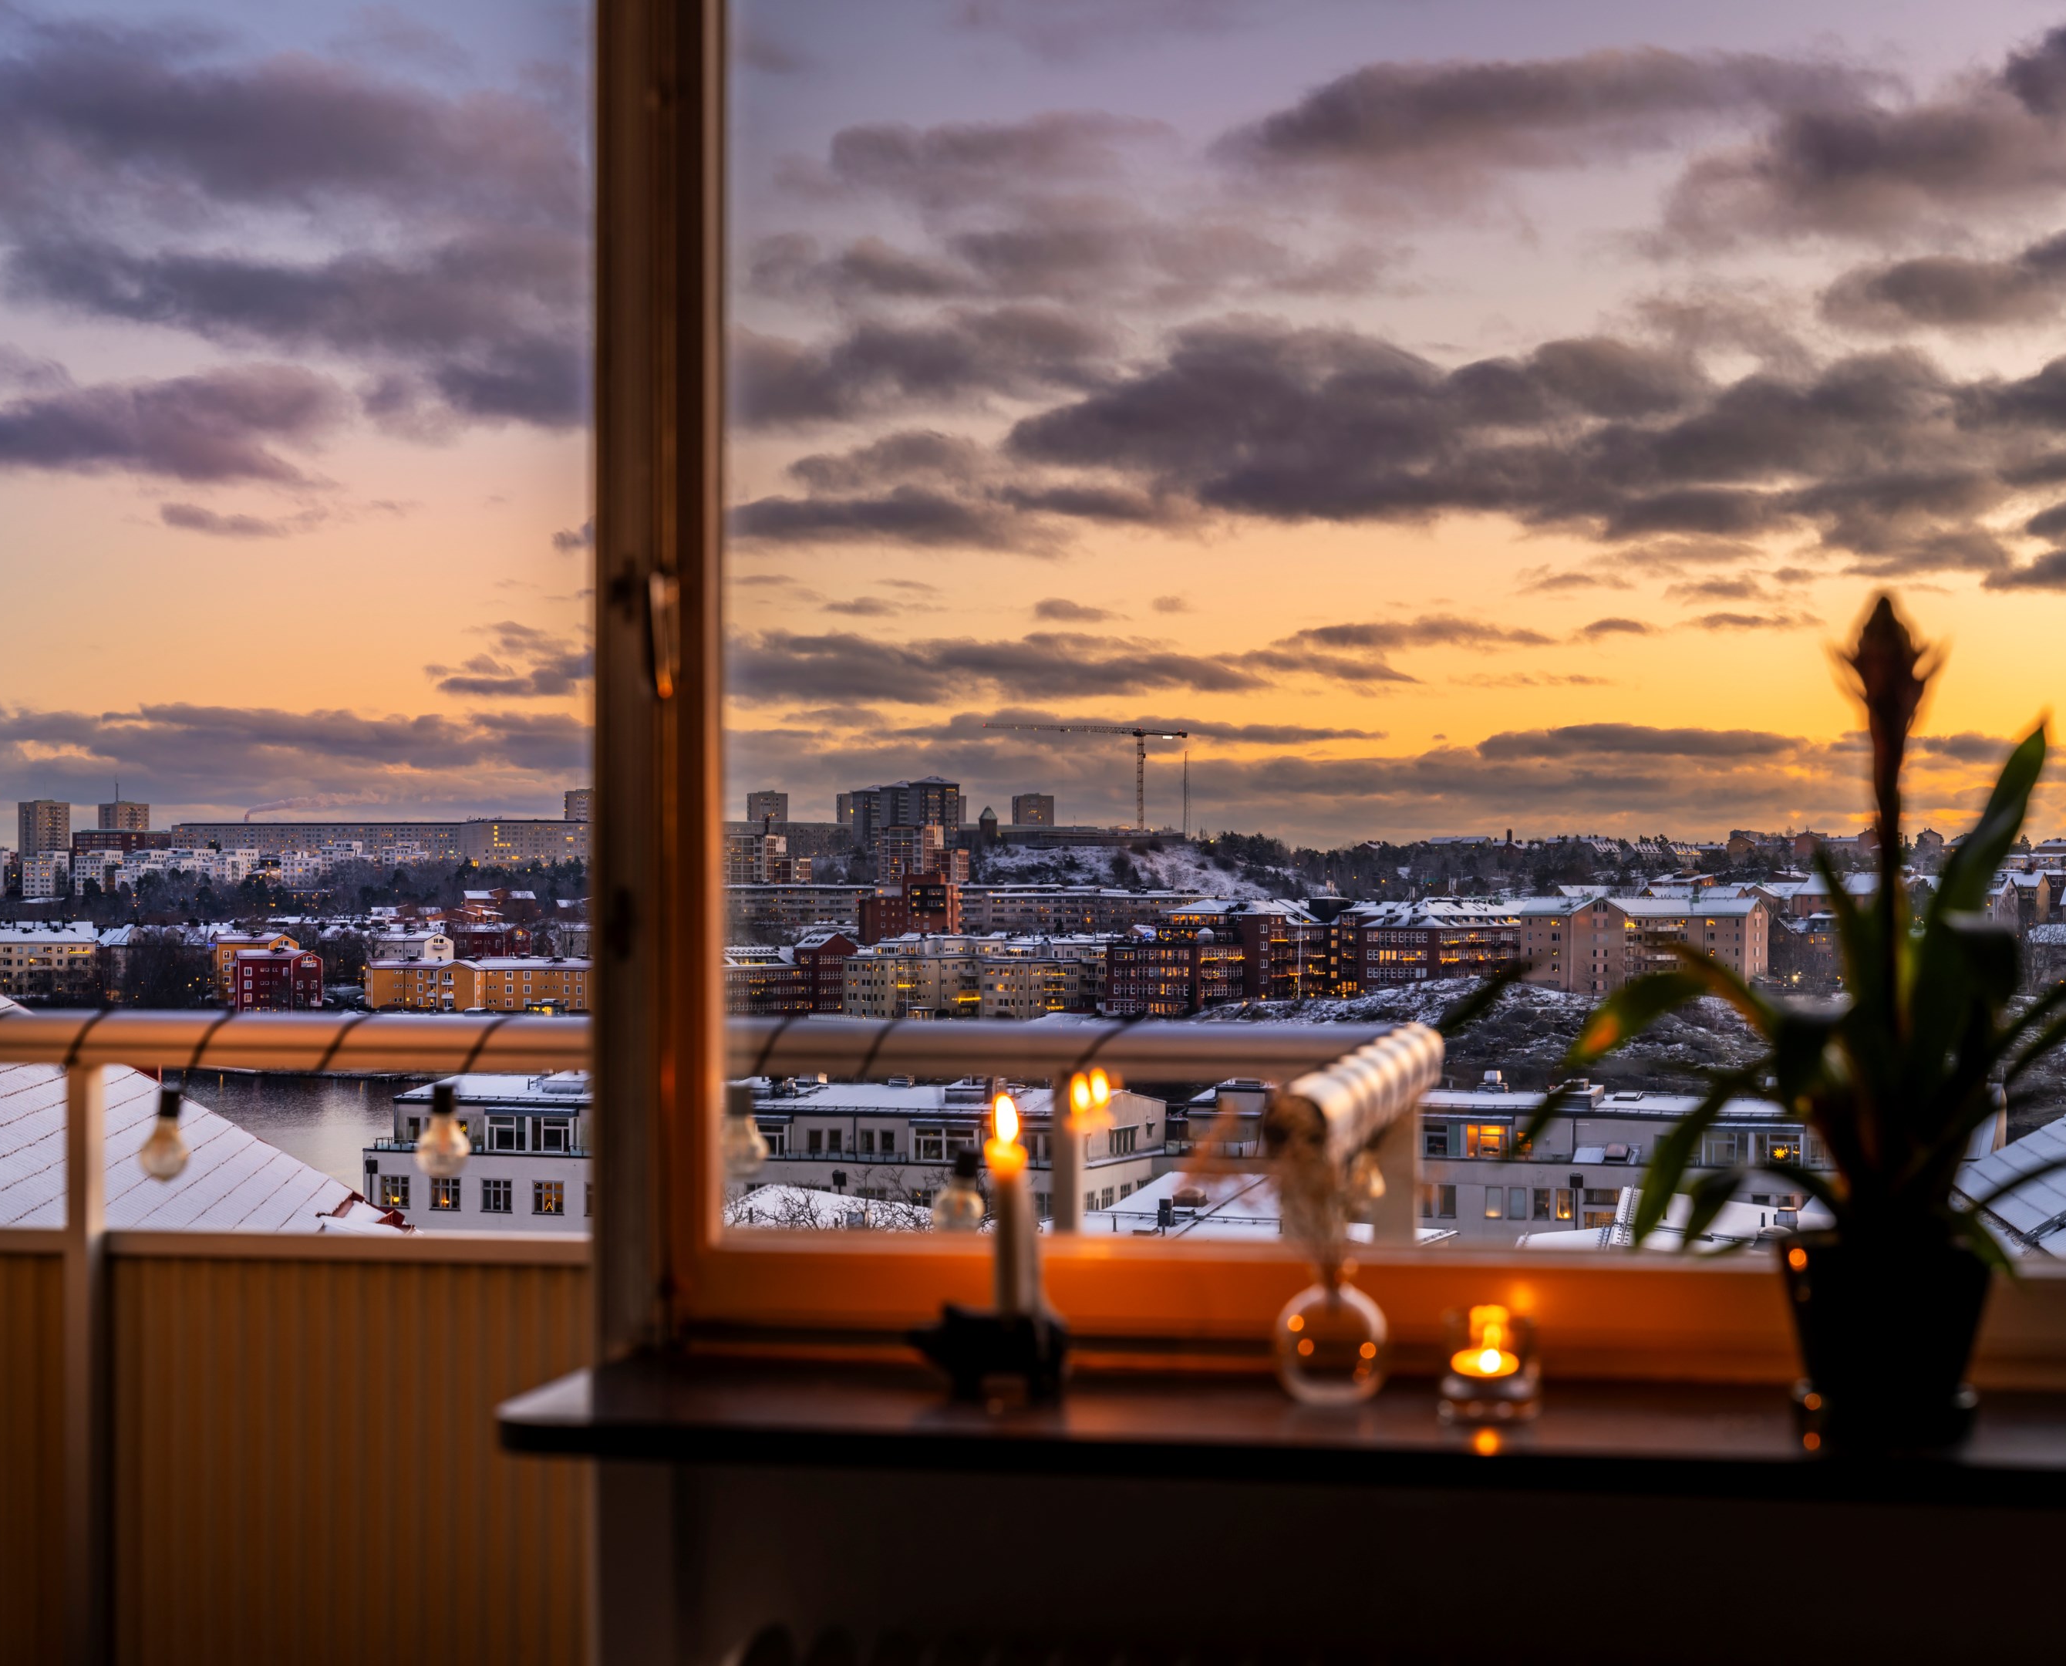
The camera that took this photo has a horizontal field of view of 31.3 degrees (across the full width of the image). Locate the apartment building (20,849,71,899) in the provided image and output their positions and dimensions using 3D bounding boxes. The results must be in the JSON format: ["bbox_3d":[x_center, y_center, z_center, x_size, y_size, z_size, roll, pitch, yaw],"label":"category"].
[{"bbox_3d":[-473.303,19.956,1765.000,17.000,24.500,15.000,0,0,15],"label":"apartment building"}]

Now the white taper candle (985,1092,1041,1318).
[{"bbox_3d":[-0.014,0.241,2.380,0.023,0.143,0.023,-2,0,10],"label":"white taper candle"}]

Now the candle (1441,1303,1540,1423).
[{"bbox_3d":[0.287,0.333,2.310,0.058,0.073,0.058,0,0,10],"label":"candle"}]

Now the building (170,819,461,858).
[{"bbox_3d":[-363.931,4.963,1870.000,149.000,22.000,13.000,0,0,3],"label":"building"}]

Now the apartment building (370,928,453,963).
[{"bbox_3d":[-139.092,26.713,825.000,16.000,11.000,10.000,0,0,22],"label":"apartment building"}]

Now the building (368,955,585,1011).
[{"bbox_3d":[-112.804,30.771,748.000,46.000,12.000,12.500,0,0,8],"label":"building"}]

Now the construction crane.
[{"bbox_3d":[19.943,-19.936,1391.000,86.000,46.000,3.000,0,0,-23],"label":"construction crane"}]

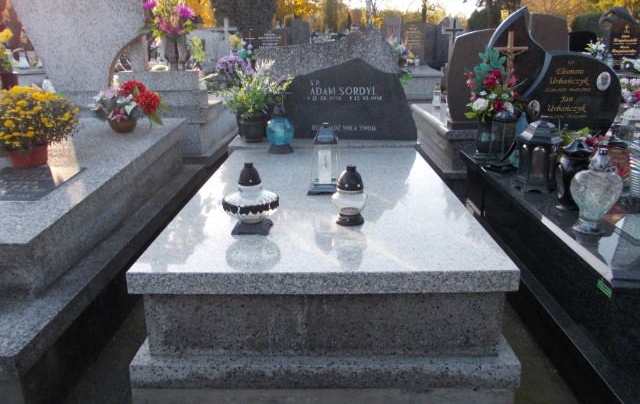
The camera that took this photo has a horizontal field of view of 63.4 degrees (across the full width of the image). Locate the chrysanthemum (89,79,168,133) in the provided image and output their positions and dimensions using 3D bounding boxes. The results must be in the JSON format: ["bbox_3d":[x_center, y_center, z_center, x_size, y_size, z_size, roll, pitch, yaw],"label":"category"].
[{"bbox_3d":[-1.226,-0.641,3.323,0.497,0.285,0.372,0,17,0],"label":"chrysanthemum"}]

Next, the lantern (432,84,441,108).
[{"bbox_3d":[1.279,-1.156,5.655,0.085,0.246,0.085,0,17,1],"label":"lantern"}]

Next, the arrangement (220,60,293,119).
[{"bbox_3d":[-0.373,-0.653,2.996,0.427,0.338,0.342,0,17,0],"label":"arrangement"}]

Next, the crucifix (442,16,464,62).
[{"bbox_3d":[2.455,-2.986,9.531,0.385,0.820,0.130,0,17,0],"label":"crucifix"}]

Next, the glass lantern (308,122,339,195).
[{"bbox_3d":[0.022,-0.174,2.083,0.145,0.282,0.145,0,17,0],"label":"glass lantern"}]

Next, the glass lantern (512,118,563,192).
[{"bbox_3d":[0.973,-0.216,2.315,0.193,0.308,0.193,0,17,1],"label":"glass lantern"}]

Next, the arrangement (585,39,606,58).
[{"bbox_3d":[4.274,-2.381,8.033,0.315,0.295,0.268,0,17,0],"label":"arrangement"}]

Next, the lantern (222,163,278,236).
[{"bbox_3d":[-0.220,-0.015,1.645,0.177,0.206,0.177,0,17,0],"label":"lantern"}]

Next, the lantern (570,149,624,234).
[{"bbox_3d":[0.941,-0.037,1.765,0.167,0.291,0.109,0,17,1],"label":"lantern"}]

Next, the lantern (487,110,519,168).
[{"bbox_3d":[0.975,-0.336,2.739,0.156,0.288,0.156,0,17,1],"label":"lantern"}]

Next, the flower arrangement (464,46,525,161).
[{"bbox_3d":[0.958,-0.537,2.847,0.318,0.609,0.270,0,17,1],"label":"flower arrangement"}]

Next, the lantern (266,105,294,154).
[{"bbox_3d":[-0.209,-0.385,2.723,0.148,0.249,0.148,0,17,1],"label":"lantern"}]

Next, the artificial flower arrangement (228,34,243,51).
[{"bbox_3d":[-1.436,-2.710,8.800,0.237,0.258,0.214,0,17,0],"label":"artificial flower arrangement"}]

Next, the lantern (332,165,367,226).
[{"bbox_3d":[0.094,-0.025,1.647,0.108,0.188,0.108,0,17,1],"label":"lantern"}]

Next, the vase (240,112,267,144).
[{"bbox_3d":[-0.389,-0.436,3.031,0.152,0.164,0.152,0,17,0],"label":"vase"}]

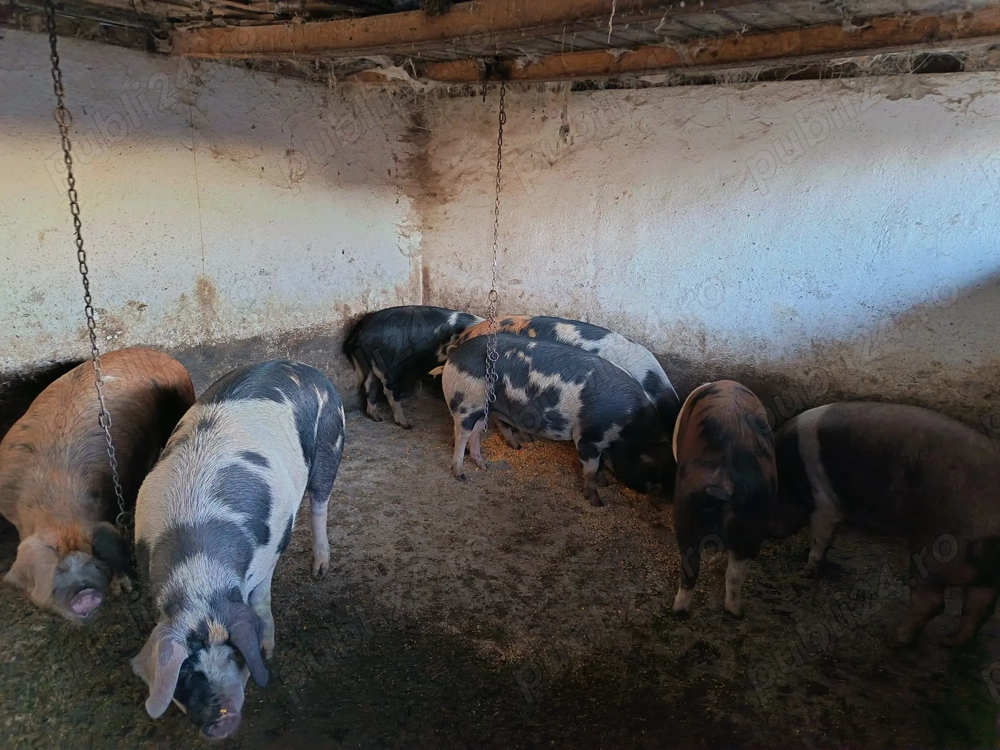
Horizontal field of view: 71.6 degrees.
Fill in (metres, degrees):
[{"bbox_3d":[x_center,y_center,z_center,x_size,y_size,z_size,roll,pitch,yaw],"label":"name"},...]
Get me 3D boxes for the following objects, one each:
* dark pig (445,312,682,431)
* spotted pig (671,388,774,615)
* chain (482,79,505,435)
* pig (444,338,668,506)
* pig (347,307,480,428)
[{"bbox_3d":[0.297,0.081,3.540,1.170,0.730,0.360,8,18,17],"label":"dark pig"},{"bbox_3d":[0.842,0.352,2.727,0.360,0.720,1.120,6,17,13],"label":"spotted pig"},{"bbox_3d":[-0.019,-0.428,2.827,0.060,1.439,0.050,2,17,0],"label":"chain"},{"bbox_3d":[0.268,0.190,3.207,1.150,0.710,0.360,7,17,15],"label":"pig"},{"bbox_3d":[-0.359,-0.037,3.898,1.100,0.700,0.340,5,17,9],"label":"pig"}]

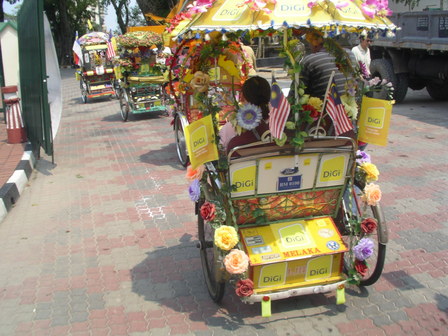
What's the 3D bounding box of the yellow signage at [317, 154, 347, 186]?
[{"bbox_3d":[0.690,0.013,3.043,0.205,0.210,0.020,-6,25,-16],"label":"yellow signage"}]

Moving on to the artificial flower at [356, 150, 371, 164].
[{"bbox_3d":[0.910,-0.069,3.126,0.090,0.090,0.070,-4,14,-6],"label":"artificial flower"}]

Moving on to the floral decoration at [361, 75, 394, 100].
[{"bbox_3d":[1.000,-0.518,3.119,0.215,0.150,0.120,3,15,17],"label":"floral decoration"}]

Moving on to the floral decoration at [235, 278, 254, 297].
[{"bbox_3d":[0.118,0.689,2.760,0.110,0.105,0.075,-4,14,-11],"label":"floral decoration"}]

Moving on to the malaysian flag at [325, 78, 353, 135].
[{"bbox_3d":[0.681,-0.366,2.850,0.165,0.330,0.070,-4,14,-11],"label":"malaysian flag"}]

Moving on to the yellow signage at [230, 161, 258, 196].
[{"bbox_3d":[0.118,0.064,2.900,0.160,0.235,0.015,-4,23,-11],"label":"yellow signage"}]

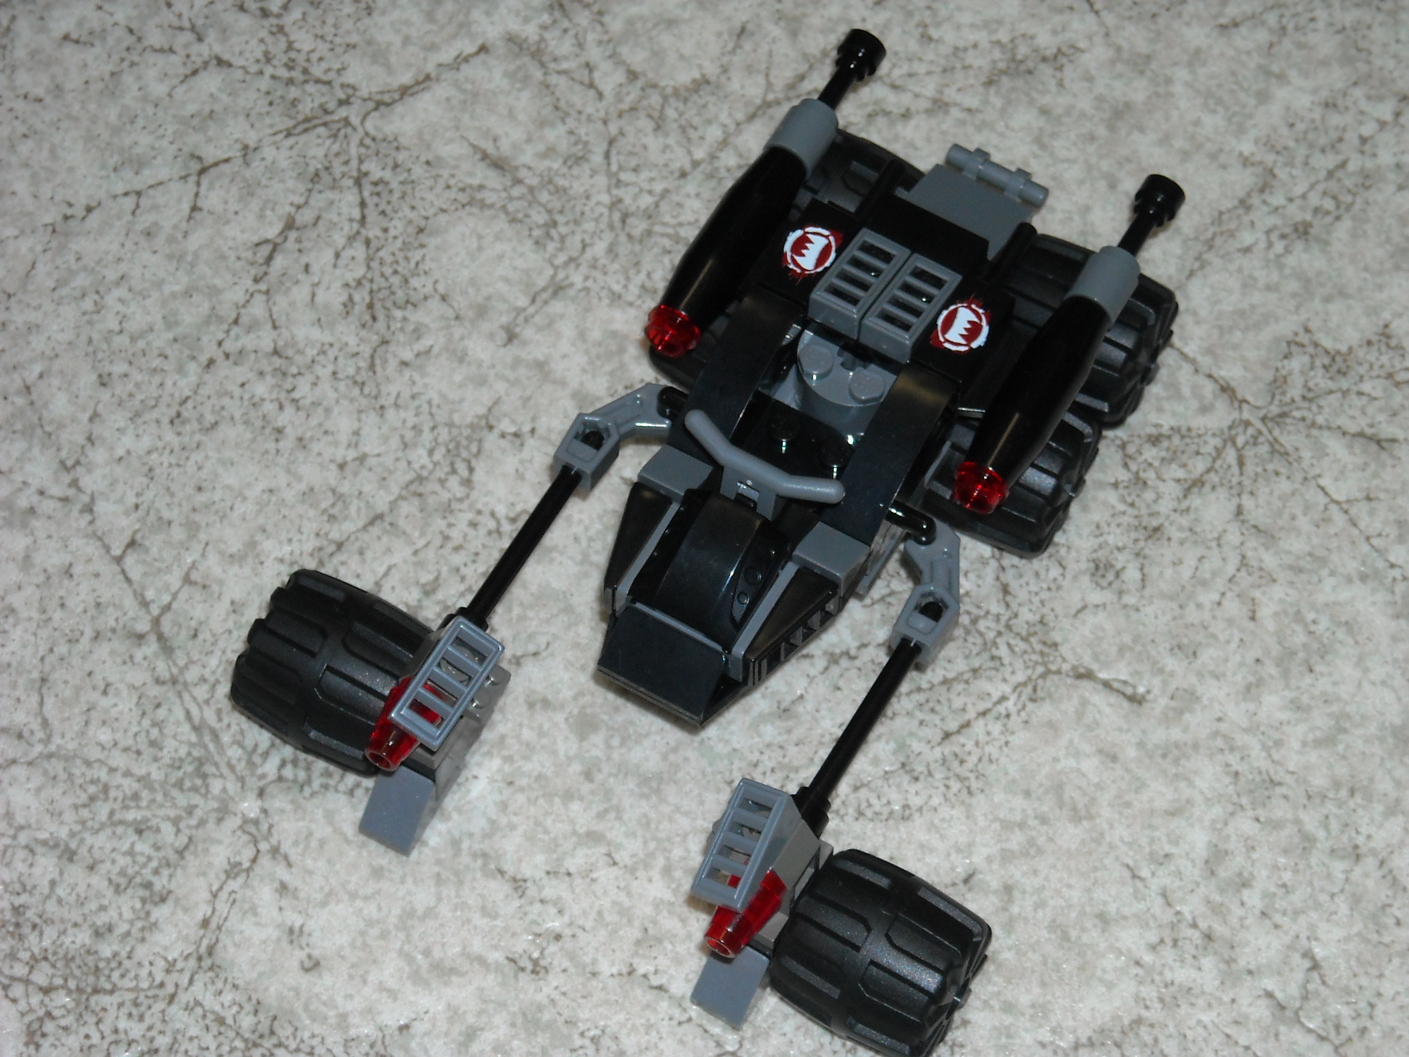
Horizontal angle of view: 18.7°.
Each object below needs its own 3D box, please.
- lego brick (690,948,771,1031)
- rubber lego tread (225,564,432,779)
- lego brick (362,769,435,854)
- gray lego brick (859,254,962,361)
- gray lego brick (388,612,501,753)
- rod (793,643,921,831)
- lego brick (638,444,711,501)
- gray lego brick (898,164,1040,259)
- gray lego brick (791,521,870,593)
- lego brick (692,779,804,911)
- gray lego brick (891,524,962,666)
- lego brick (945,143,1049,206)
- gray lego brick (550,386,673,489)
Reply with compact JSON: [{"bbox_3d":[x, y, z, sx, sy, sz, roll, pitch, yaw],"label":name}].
[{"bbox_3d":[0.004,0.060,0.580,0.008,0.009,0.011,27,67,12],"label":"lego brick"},{"bbox_3d":[-0.051,0.020,0.596,0.023,0.024,0.024,27,67,12],"label":"rubber lego tread"},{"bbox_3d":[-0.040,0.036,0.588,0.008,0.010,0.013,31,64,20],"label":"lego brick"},{"bbox_3d":[0.029,-0.031,0.588,0.008,0.006,0.016,27,65,12],"label":"gray lego brick"},{"bbox_3d":[-0.035,0.021,0.576,0.008,0.006,0.016,31,64,20],"label":"gray lego brick"},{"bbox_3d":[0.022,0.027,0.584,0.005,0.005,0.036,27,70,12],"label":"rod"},{"bbox_3d":[-0.004,-0.007,0.585,0.008,0.006,0.008,27,67,12],"label":"lego brick"},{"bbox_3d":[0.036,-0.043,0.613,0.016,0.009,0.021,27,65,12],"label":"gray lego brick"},{"bbox_3d":[0.017,0.003,0.580,0.008,0.006,0.008,27,67,12],"label":"gray lego brick"},{"bbox_3d":[0.005,0.042,0.568,0.008,0.006,0.016,19,63,34],"label":"lego brick"},{"bbox_3d":[0.031,0.009,0.591,0.010,0.006,0.020,14,63,5],"label":"gray lego brick"},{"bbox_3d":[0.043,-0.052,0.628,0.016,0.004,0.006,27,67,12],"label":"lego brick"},{"bbox_3d":[-0.012,-0.013,0.599,0.020,0.006,0.009,-33,68,-15],"label":"gray lego brick"}]

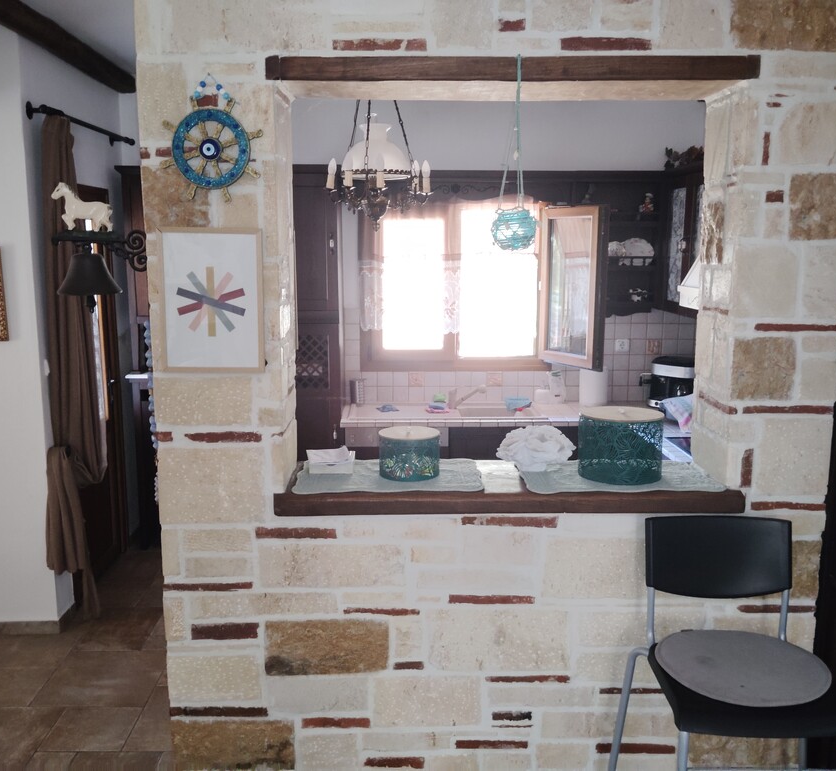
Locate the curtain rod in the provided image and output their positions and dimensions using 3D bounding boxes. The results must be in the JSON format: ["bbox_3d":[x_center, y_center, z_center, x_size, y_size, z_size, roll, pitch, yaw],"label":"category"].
[{"bbox_3d":[-1.690,-1.318,4.267,0.110,0.080,1.290,0,10,0],"label":"curtain rod"}]

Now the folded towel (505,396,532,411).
[{"bbox_3d":[0.621,0.111,5.125,0.173,0.088,0.130,0,10,0],"label":"folded towel"}]

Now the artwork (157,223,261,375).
[{"bbox_3d":[-0.603,-0.247,2.429,0.304,0.424,0.020,0,10,0],"label":"artwork"}]

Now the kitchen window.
[{"bbox_3d":[0.222,-0.625,5.190,1.163,1.088,0.120,0,10,0],"label":"kitchen window"}]

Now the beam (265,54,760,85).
[{"bbox_3d":[0.266,-0.888,2.347,1.377,0.072,0.090,0,10,0],"label":"beam"}]

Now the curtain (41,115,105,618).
[{"bbox_3d":[-1.630,-0.041,4.003,0.200,2.380,0.500,0,10,0],"label":"curtain"}]

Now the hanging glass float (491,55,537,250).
[{"bbox_3d":[0.267,-0.647,2.323,0.129,0.531,0.135,0,10,0],"label":"hanging glass float"}]

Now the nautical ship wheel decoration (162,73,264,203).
[{"bbox_3d":[-0.581,-0.696,2.345,0.283,0.349,0.025,0,10,0],"label":"nautical ship wheel decoration"}]

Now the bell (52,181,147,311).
[{"bbox_3d":[-0.953,-0.422,2.515,0.321,0.389,0.180,0,10,0],"label":"bell"}]

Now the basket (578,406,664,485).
[{"bbox_3d":[0.651,0.187,2.682,0.270,0.205,0.270,0,10,0],"label":"basket"}]

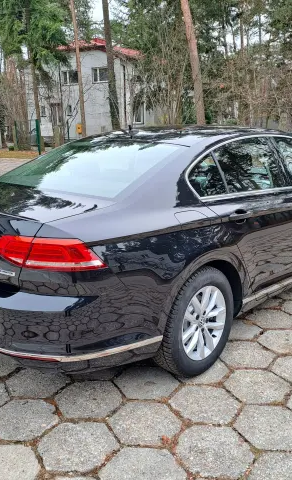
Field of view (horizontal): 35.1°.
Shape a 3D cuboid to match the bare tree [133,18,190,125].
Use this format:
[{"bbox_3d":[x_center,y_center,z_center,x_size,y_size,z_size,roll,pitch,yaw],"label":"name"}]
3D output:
[{"bbox_3d":[0.768,-7.458,22.896,2.870,6.500,2.590,-1,14,0],"label":"bare tree"}]

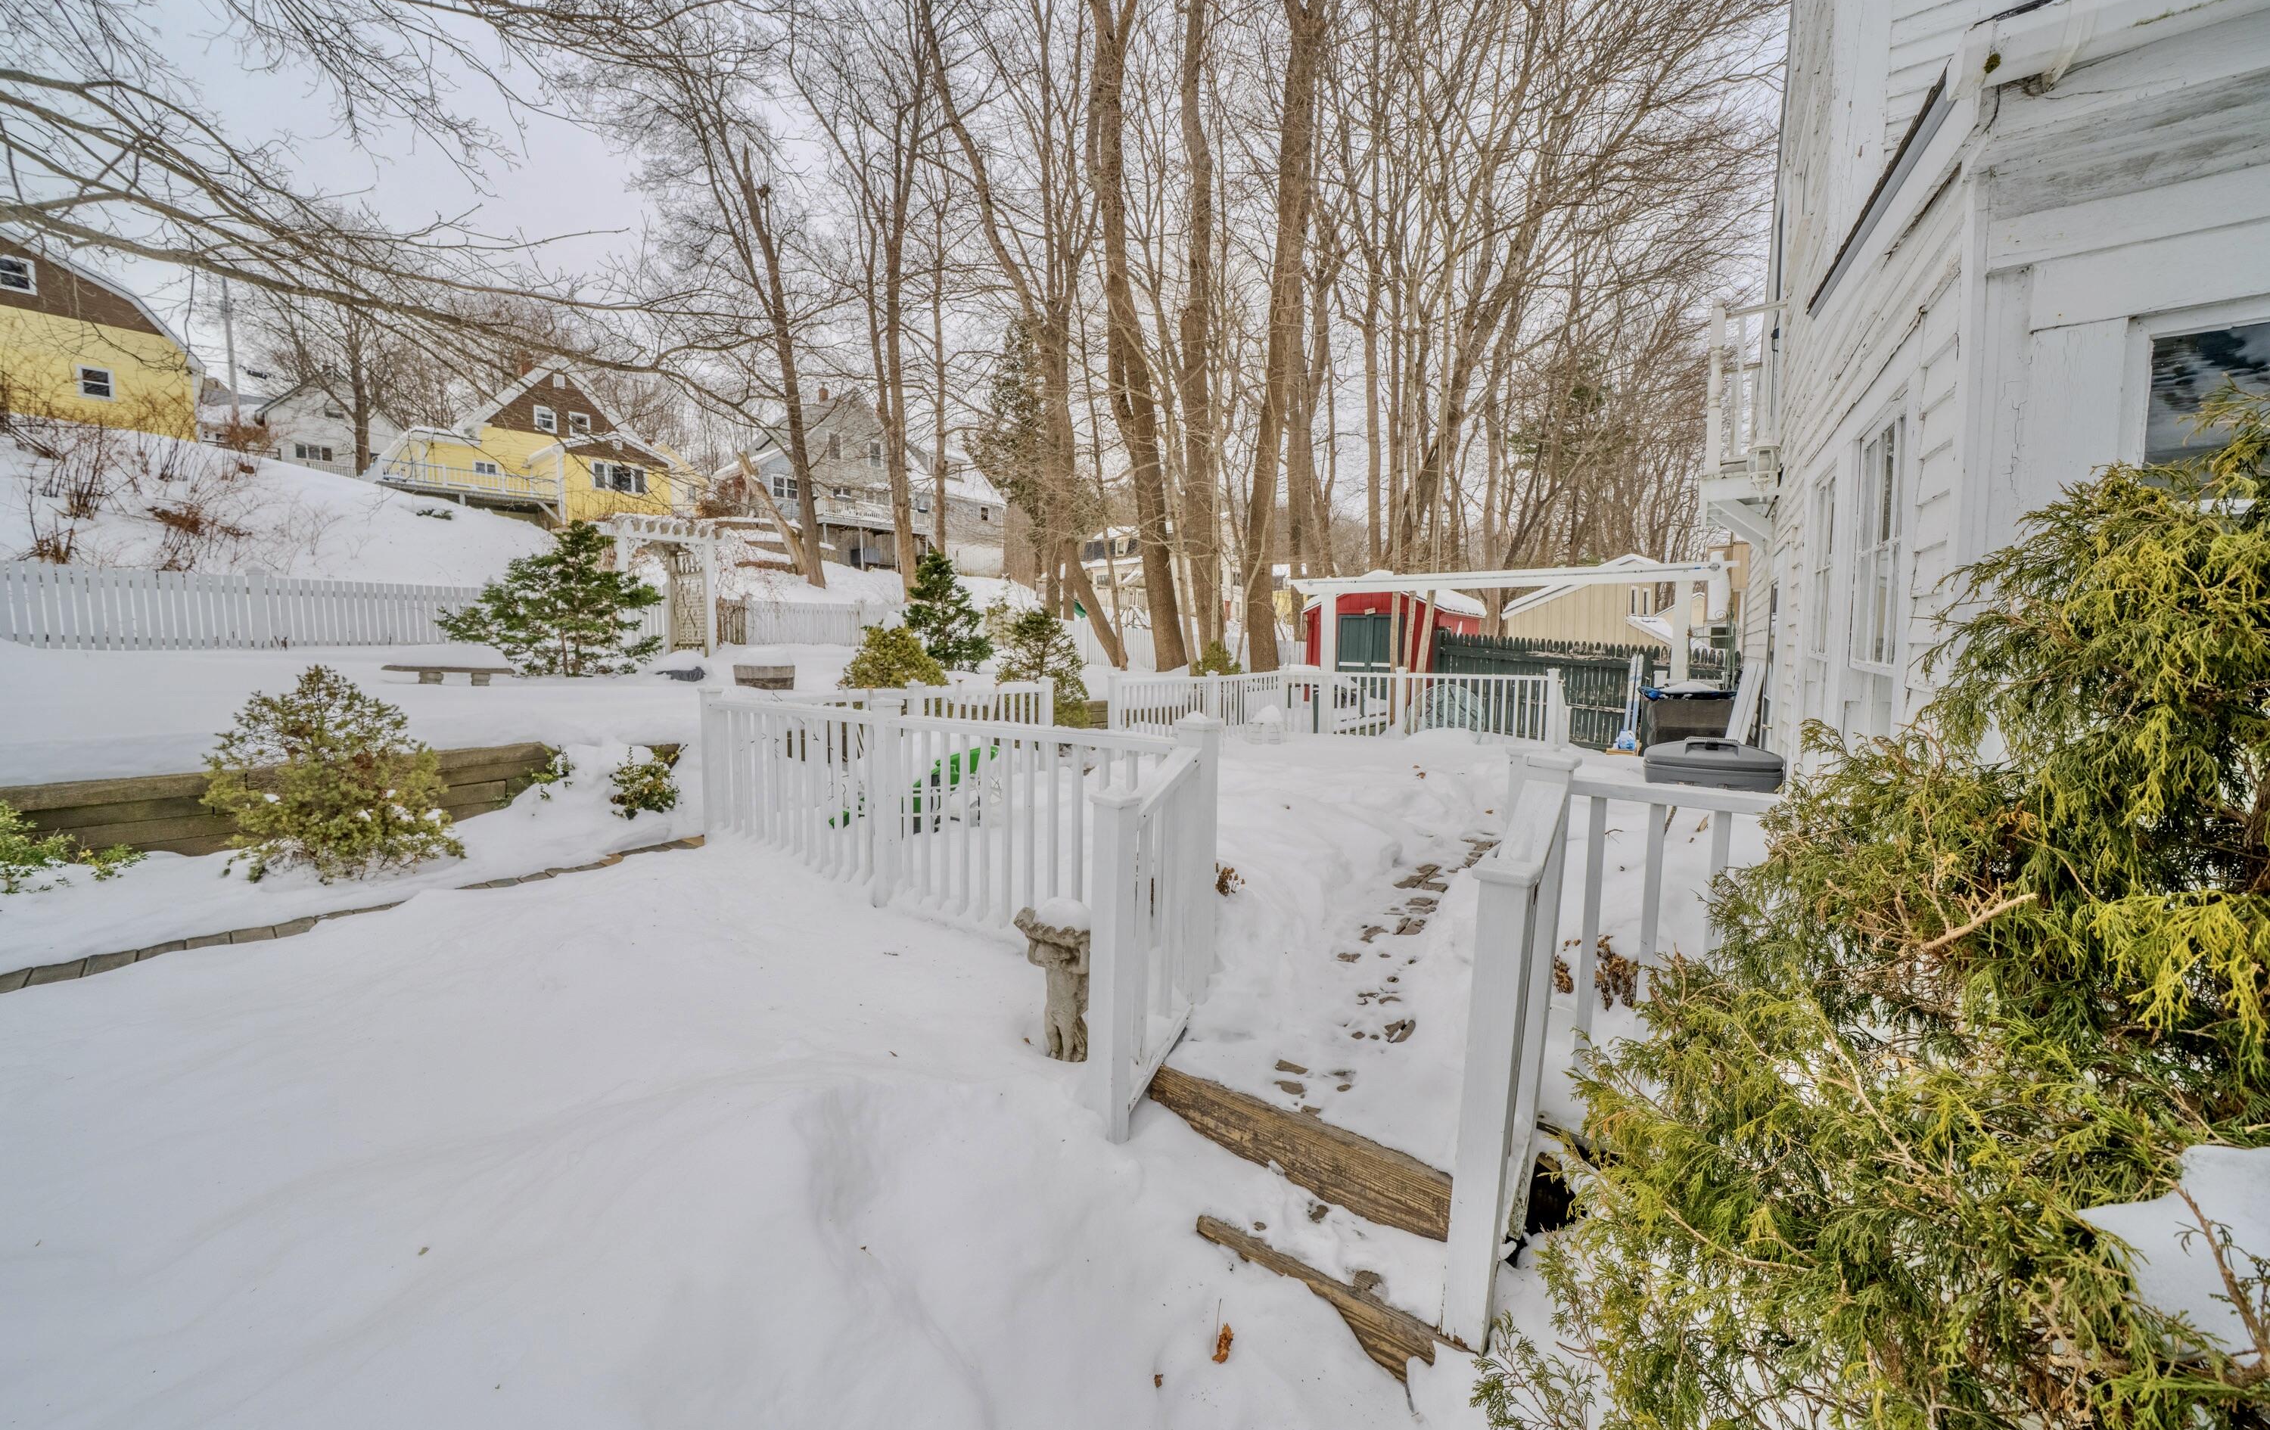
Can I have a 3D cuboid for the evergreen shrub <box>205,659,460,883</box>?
[{"bbox_3d":[-4.093,0.318,3.852,0.960,1.139,0.960,3,6,43],"label":"evergreen shrub"}]

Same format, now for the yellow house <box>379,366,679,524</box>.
[{"bbox_3d":[-30.972,-13.542,39.323,11.440,7.700,9.500,-4,6,-41],"label":"yellow house"}]

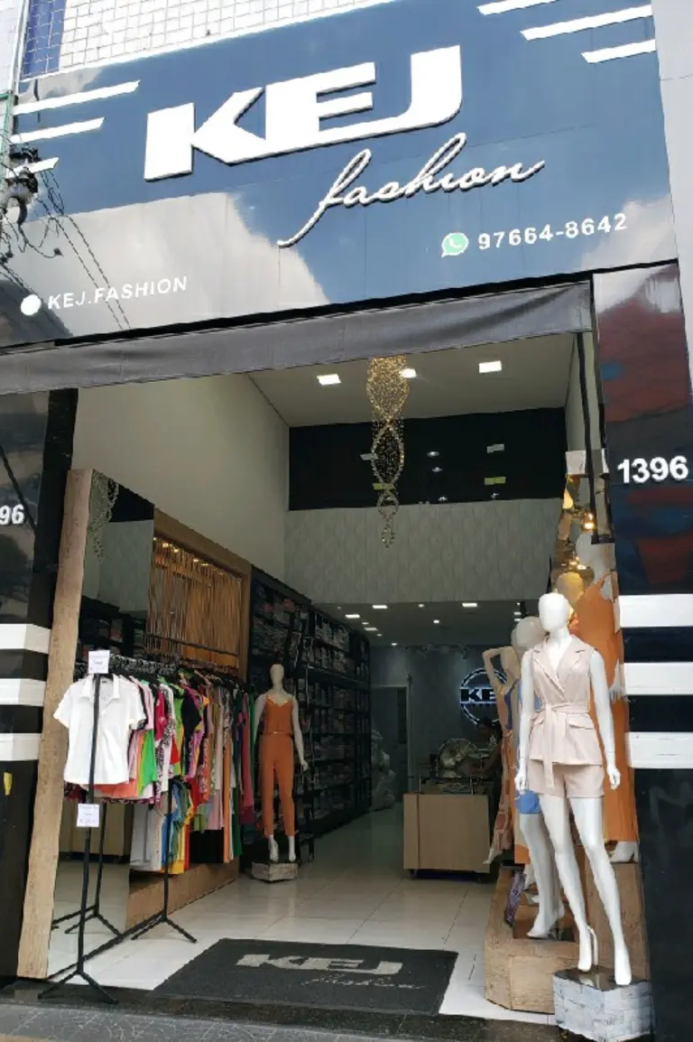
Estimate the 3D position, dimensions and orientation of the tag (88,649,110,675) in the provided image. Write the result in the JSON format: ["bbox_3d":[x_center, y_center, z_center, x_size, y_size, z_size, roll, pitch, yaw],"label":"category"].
[{"bbox_3d":[-1.371,0.785,4.333,0.120,0.130,0.010,-3,-15,13],"label":"tag"}]

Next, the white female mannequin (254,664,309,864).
[{"bbox_3d":[-0.640,2.265,7.454,0.540,1.770,0.340,0,-15,1],"label":"white female mannequin"}]

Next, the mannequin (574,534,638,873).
[{"bbox_3d":[1.439,0.923,4.341,0.360,1.780,0.430,8,-16,-27],"label":"mannequin"}]

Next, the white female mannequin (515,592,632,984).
[{"bbox_3d":[1.118,1.266,3.947,0.510,1.800,0.360,-4,-15,18],"label":"white female mannequin"}]

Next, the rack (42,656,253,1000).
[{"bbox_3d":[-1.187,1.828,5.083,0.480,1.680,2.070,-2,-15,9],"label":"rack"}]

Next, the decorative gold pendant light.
[{"bbox_3d":[0.386,-0.743,7.239,0.400,2.030,0.400,-3,-15,13],"label":"decorative gold pendant light"}]

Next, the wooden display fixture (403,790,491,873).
[{"bbox_3d":[0.943,2.883,7.212,0.770,0.750,0.580,-4,-15,16],"label":"wooden display fixture"}]

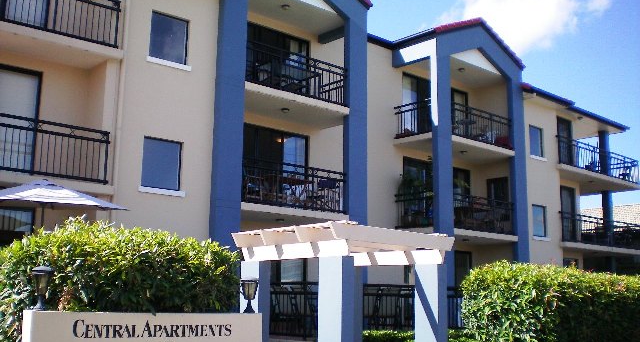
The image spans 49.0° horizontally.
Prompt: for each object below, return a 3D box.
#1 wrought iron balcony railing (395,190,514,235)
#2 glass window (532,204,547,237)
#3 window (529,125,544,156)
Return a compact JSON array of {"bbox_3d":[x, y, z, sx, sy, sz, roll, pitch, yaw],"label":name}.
[{"bbox_3d":[4.273,1.473,22.073,3.675,1.058,2.107,9,-13,-41],"label":"wrought iron balcony railing"},{"bbox_3d":[7.531,1.718,24.067,0.862,1.058,0.098,9,-13,-41],"label":"glass window"},{"bbox_3d":[7.565,-1.014,24.538,0.862,1.058,0.098,9,-13,-41],"label":"window"}]

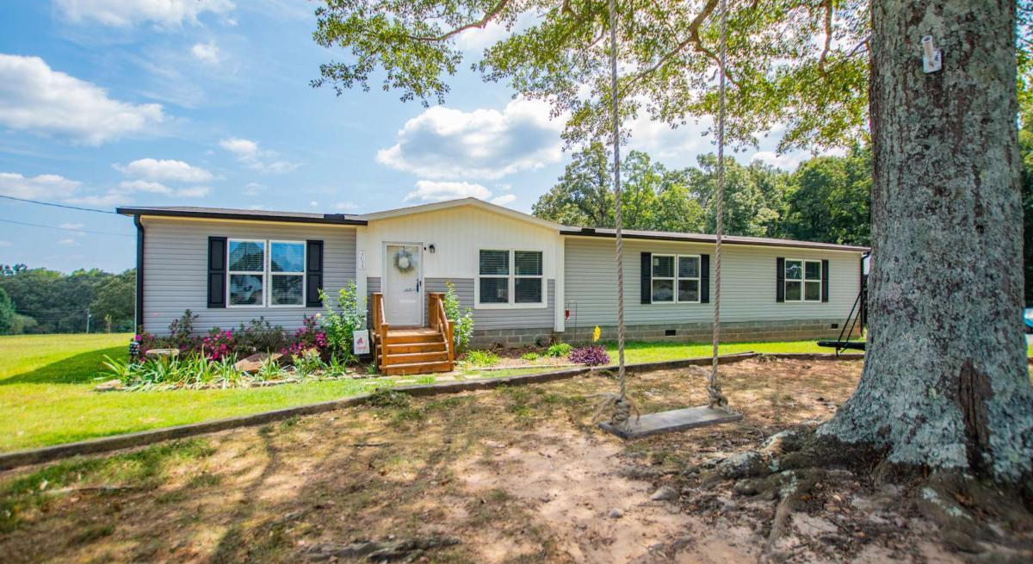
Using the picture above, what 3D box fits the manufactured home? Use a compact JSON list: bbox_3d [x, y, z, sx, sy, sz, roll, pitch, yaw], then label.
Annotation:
[{"bbox_3d":[1.463,-0.017,16.821,23.610,4.300,8.850,1,-1,-20],"label":"manufactured home"}]

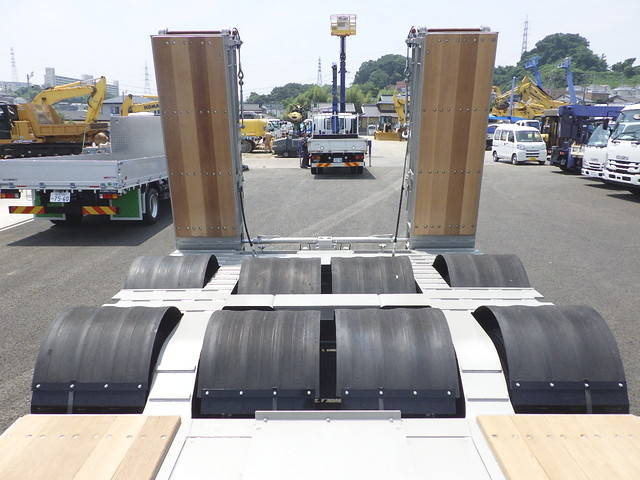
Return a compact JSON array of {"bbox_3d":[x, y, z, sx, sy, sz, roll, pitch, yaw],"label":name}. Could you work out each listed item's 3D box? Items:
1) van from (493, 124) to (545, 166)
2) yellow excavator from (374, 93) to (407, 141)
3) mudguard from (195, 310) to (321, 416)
[{"bbox_3d":[9.996,-4.781,25.866,1.475,1.875,3.395,-1,13,-2],"label":"van"},{"bbox_3d":[7.182,-12.405,52.000,3.200,4.600,4.000,0,13,0],"label":"yellow excavator"},{"bbox_3d":[-0.308,0.631,3.019,0.620,0.420,0.780,0,13,1],"label":"mudguard"}]

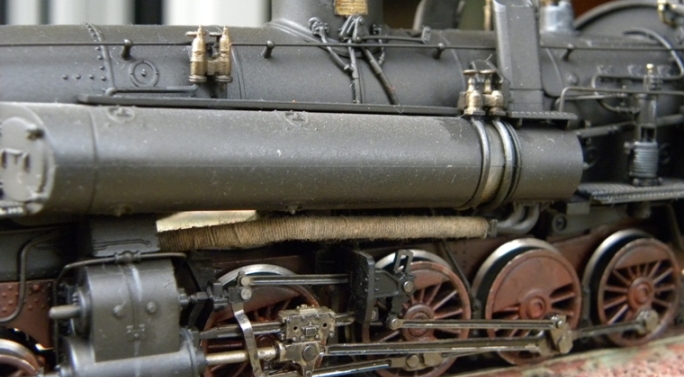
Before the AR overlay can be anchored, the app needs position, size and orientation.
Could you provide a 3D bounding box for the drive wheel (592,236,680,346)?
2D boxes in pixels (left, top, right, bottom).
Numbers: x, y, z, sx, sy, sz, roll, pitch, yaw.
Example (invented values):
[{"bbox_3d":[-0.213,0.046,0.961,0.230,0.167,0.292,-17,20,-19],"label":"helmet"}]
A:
[{"bbox_3d":[0.041,0.015,0.145,0.017,0.017,0.003,-4,9,-28],"label":"drive wheel"}]

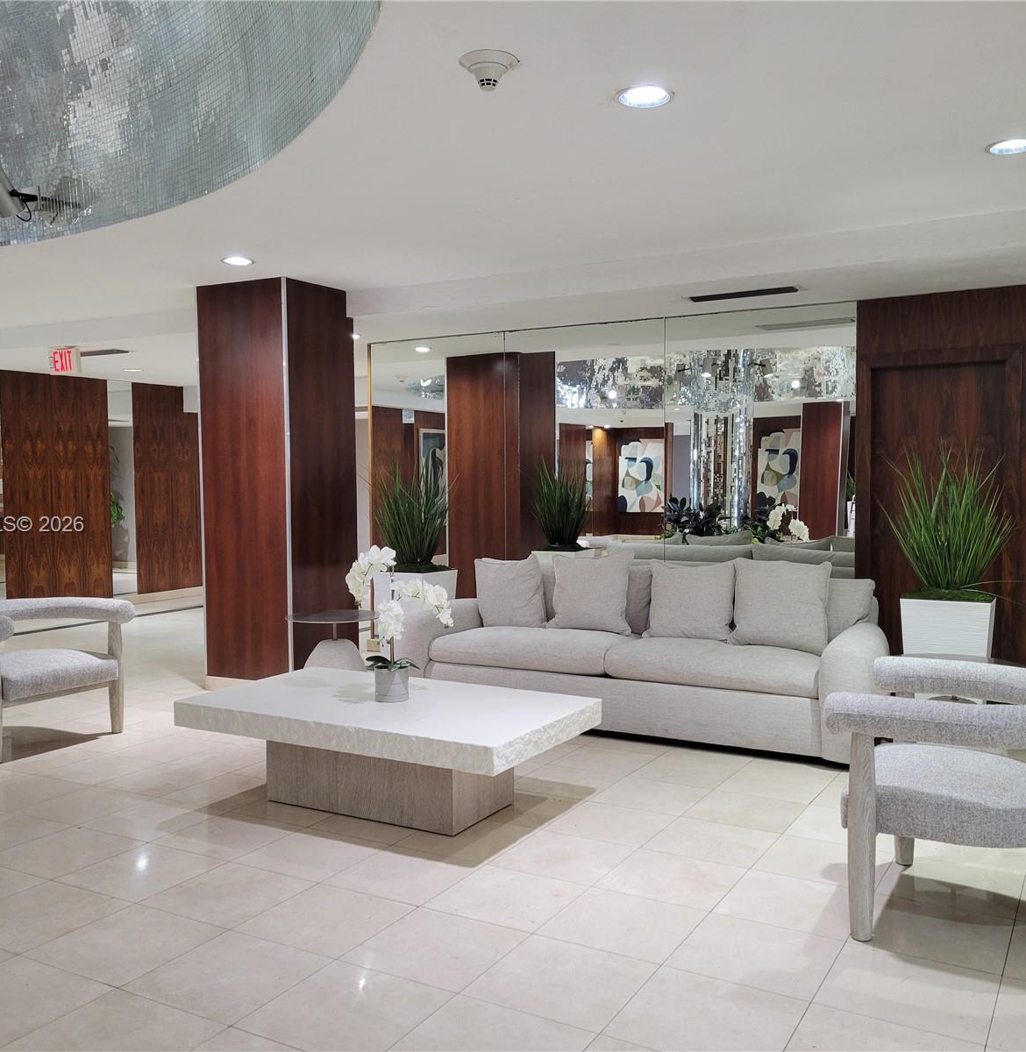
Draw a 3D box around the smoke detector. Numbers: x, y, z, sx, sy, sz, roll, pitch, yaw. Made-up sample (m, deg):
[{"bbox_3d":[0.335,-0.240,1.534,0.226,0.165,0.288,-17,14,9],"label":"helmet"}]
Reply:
[{"bbox_3d":[-0.068,-1.300,3.044,0.165,0.080,0.165,0,3,0],"label":"smoke detector"}]

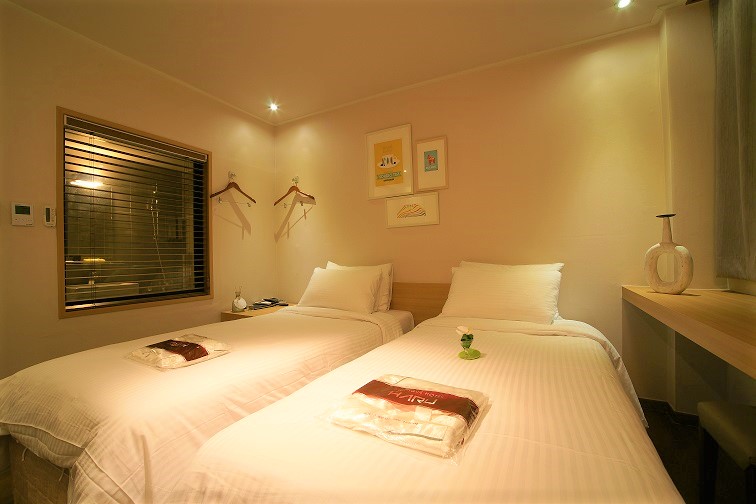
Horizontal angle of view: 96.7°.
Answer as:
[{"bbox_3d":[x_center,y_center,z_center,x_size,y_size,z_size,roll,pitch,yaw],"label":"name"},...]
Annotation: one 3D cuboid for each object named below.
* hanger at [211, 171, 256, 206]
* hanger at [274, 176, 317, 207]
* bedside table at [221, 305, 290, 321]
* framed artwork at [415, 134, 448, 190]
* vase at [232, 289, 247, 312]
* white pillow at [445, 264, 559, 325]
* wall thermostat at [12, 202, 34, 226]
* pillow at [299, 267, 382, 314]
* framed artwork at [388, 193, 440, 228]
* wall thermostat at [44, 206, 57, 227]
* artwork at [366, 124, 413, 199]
[{"bbox_3d":[-1.183,-0.532,2.756,0.070,0.258,0.440,-2,-1,27],"label":"hanger"},{"bbox_3d":[-0.772,-0.566,3.100,0.440,0.253,0.050,-2,-1,27],"label":"hanger"},{"bbox_3d":[-0.923,0.741,2.976,0.507,0.465,0.662,-1,0,29],"label":"bedside table"},{"bbox_3d":[0.415,-0.661,2.579,0.257,0.405,0.030,-2,-1,27],"label":"framed artwork"},{"bbox_3d":[-1.151,0.400,2.778,0.090,0.179,0.085,-2,-1,27],"label":"vase"},{"bbox_3d":[0.744,0.254,2.086,0.643,0.380,0.146,-1,-25,29],"label":"white pillow"},{"bbox_3d":[-1.838,-0.193,1.742,0.024,0.120,0.082,-1,0,26],"label":"wall thermostat"},{"bbox_3d":[-0.310,0.290,2.692,0.650,0.395,0.140,-2,-33,27],"label":"pillow"},{"bbox_3d":[0.274,-0.313,2.651,0.441,0.240,0.025,-2,-1,27],"label":"framed artwork"},{"bbox_3d":[-1.791,-0.193,1.839,0.024,0.110,0.045,-1,0,26],"label":"wall thermostat"},{"bbox_3d":[0.095,-0.728,2.767,0.420,0.568,0.029,-1,0,29],"label":"artwork"}]

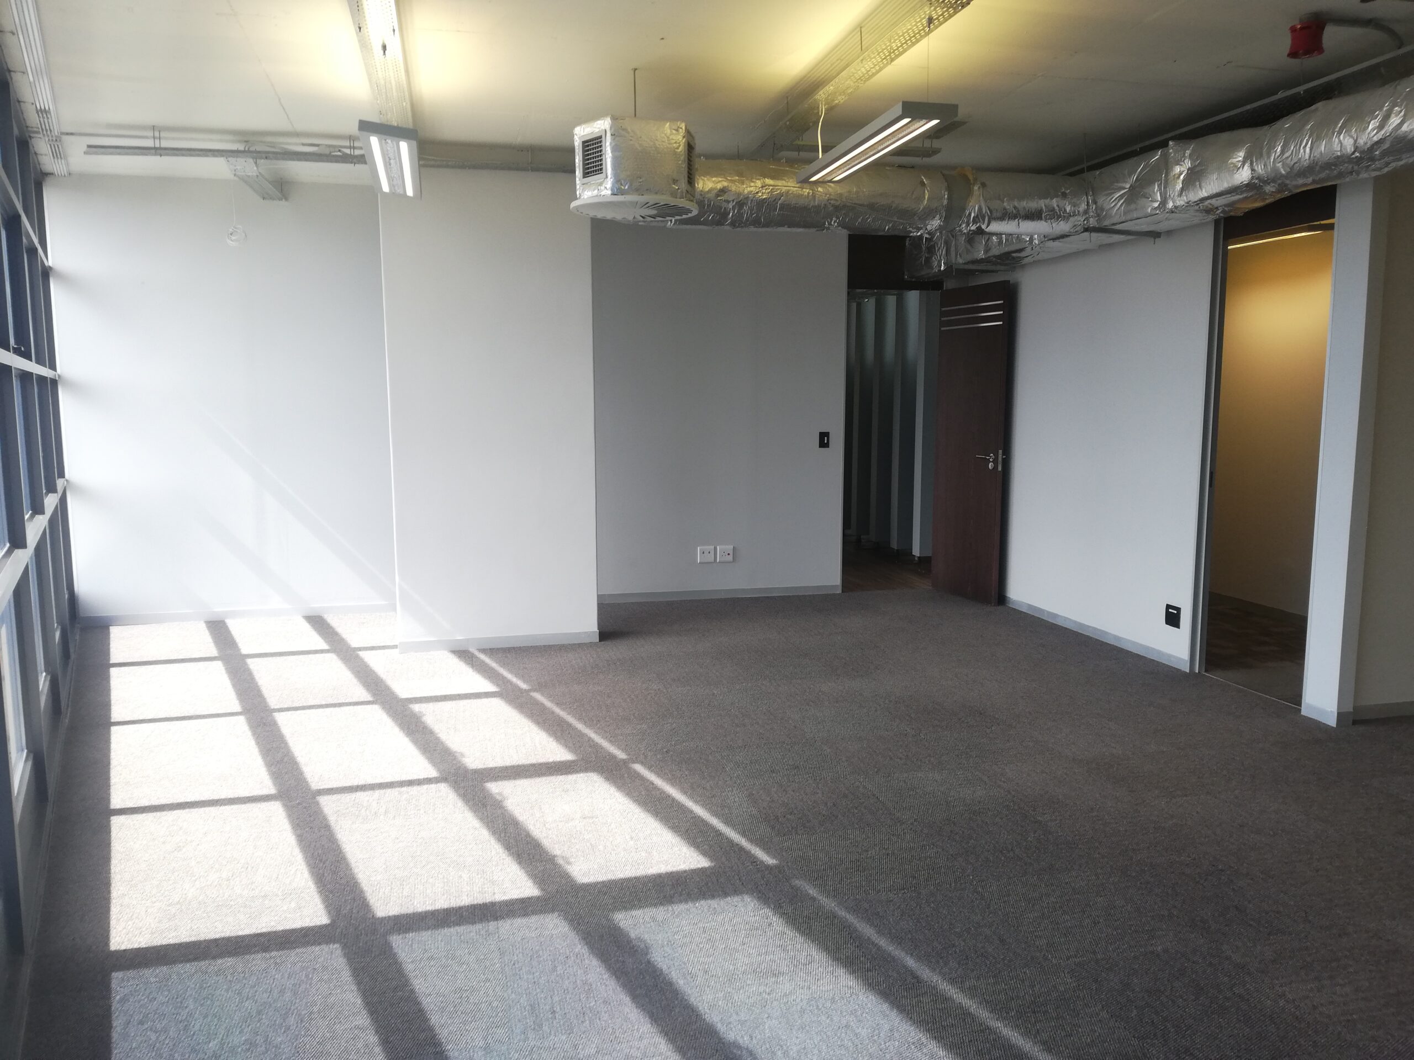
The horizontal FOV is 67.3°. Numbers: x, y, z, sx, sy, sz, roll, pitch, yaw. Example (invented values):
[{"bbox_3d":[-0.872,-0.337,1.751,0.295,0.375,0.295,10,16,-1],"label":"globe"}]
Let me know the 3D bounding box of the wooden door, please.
[{"bbox_3d":[2.018,-0.660,8.237,0.042,2.400,0.800,-3,8,-22],"label":"wooden door"}]

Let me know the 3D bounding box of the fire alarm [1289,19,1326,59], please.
[{"bbox_3d":[2.383,-1.946,4.218,0.123,0.102,0.123,4,8,28],"label":"fire alarm"}]

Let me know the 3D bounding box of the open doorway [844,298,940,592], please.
[{"bbox_3d":[1.466,-0.697,8.553,0.790,2.400,0.110,-2,7,-12],"label":"open doorway"}]

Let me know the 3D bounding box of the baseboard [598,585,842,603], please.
[{"bbox_3d":[0.084,0.507,8.360,2.059,0.070,0.018,-2,7,-12],"label":"baseboard"}]

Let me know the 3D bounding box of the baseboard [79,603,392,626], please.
[{"bbox_3d":[-3.312,0.609,7.659,2.200,0.070,0.018,-2,7,-12],"label":"baseboard"}]

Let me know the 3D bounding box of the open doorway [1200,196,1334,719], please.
[{"bbox_3d":[2.914,-0.365,5.525,0.110,2.480,0.800,-2,7,-12],"label":"open doorway"}]

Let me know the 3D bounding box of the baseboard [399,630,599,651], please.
[{"bbox_3d":[-1.304,0.715,6.744,1.252,0.070,0.018,-2,7,-12],"label":"baseboard"}]

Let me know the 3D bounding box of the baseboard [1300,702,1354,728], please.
[{"bbox_3d":[3.028,0.892,5.172,0.105,0.072,0.220,-2,7,-12],"label":"baseboard"}]

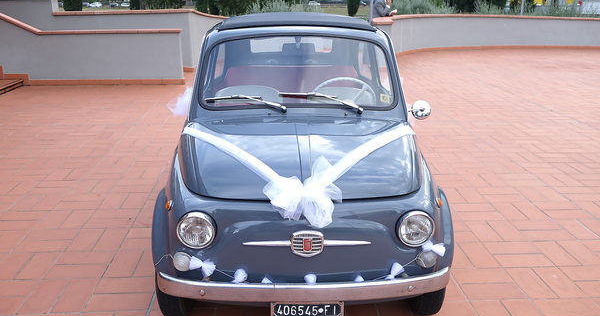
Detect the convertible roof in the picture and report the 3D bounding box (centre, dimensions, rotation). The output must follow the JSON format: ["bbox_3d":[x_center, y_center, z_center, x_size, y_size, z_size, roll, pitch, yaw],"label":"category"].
[{"bbox_3d":[-0.026,-0.809,3.114,0.840,0.095,0.800,0,18,-2],"label":"convertible roof"}]

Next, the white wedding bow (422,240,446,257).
[{"bbox_3d":[0.501,0.338,1.990,0.086,0.056,0.048,-5,18,-16],"label":"white wedding bow"}]

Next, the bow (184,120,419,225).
[{"bbox_3d":[0.010,0.030,2.161,1.090,0.205,0.830,0,18,-2],"label":"bow"}]

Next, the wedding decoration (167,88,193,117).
[{"bbox_3d":[-0.737,-0.344,3.303,0.180,0.180,0.160,0,18,-2],"label":"wedding decoration"}]

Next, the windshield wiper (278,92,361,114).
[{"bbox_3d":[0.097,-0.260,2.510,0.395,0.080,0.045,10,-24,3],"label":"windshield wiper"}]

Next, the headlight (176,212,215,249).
[{"bbox_3d":[-0.398,0.264,2.058,0.152,0.152,0.075,0,18,-2],"label":"headlight"}]

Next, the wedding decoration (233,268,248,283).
[{"bbox_3d":[-0.207,0.413,1.872,0.056,0.052,0.052,0,18,-2],"label":"wedding decoration"}]

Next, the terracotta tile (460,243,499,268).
[{"bbox_3d":[1.032,0.568,3.083,0.147,0.015,0.300,-1,18,-4],"label":"terracotta tile"}]

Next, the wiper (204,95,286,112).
[{"bbox_3d":[-0.265,-0.262,2.590,0.400,0.080,0.035,0,-20,-2],"label":"wiper"}]

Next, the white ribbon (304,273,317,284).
[{"bbox_3d":[0.039,0.445,1.960,0.045,0.050,0.045,0,18,-2],"label":"white ribbon"}]

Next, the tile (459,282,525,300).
[{"bbox_3d":[0.980,0.685,2.705,0.302,0.020,0.147,-1,18,-3],"label":"tile"}]

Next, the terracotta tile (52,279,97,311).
[{"bbox_3d":[-1.093,0.681,2.619,0.144,0.020,0.297,-1,18,-4],"label":"terracotta tile"}]

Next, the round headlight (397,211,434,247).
[{"bbox_3d":[0.421,0.248,1.969,0.138,0.140,0.080,0,18,-2],"label":"round headlight"}]

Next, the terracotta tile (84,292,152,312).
[{"bbox_3d":[-0.875,0.708,2.594,0.302,0.020,0.147,-1,18,-3],"label":"terracotta tile"}]

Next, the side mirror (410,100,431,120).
[{"bbox_3d":[0.612,-0.242,2.720,0.108,0.102,0.050,-4,18,-14],"label":"side mirror"}]

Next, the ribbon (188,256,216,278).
[{"bbox_3d":[-0.363,0.404,1.987,0.105,0.072,0.055,0,18,-2],"label":"ribbon"}]

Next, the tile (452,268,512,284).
[{"bbox_3d":[0.957,0.633,2.822,0.297,0.020,0.144,-1,18,-4],"label":"tile"}]

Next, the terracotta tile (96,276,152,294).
[{"bbox_3d":[-0.870,0.655,2.706,0.297,0.020,0.144,-1,18,-4],"label":"terracotta tile"}]

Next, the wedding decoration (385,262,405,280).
[{"bbox_3d":[0.349,0.419,1.969,0.075,0.068,0.050,0,18,-2],"label":"wedding decoration"}]

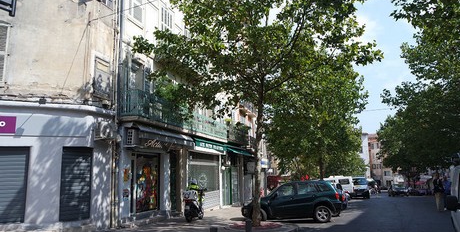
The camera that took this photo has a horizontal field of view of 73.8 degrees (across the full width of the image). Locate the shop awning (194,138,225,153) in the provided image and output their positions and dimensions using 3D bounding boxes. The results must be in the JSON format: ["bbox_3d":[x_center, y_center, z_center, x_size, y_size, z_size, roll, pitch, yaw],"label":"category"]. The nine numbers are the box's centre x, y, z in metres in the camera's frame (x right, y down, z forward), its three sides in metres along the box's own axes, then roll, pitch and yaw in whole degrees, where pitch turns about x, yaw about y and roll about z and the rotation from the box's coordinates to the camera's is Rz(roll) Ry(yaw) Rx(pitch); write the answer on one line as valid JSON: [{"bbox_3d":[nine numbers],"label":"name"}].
[{"bbox_3d":[-1.150,1.770,17.264,0.450,0.620,4.187,-6,-11,20],"label":"shop awning"}]

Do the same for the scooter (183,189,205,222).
[{"bbox_3d":[-1.467,3.773,13.046,0.700,1.180,1.800,-6,-12,23],"label":"scooter"}]

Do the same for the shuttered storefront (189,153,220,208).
[{"bbox_3d":[-1.323,3.583,16.953,0.200,3.063,4.085,-6,-11,20],"label":"shuttered storefront"}]

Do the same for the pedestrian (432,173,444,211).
[{"bbox_3d":[10.170,3.743,14.987,0.520,1.770,0.400,-9,-13,32],"label":"pedestrian"}]

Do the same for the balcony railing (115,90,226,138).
[{"bbox_3d":[-2.040,0.281,14.683,0.750,0.970,8.475,-6,-11,20],"label":"balcony railing"}]

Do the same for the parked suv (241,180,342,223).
[{"bbox_3d":[2.844,3.810,13.955,4.200,1.680,1.750,-6,-11,20],"label":"parked suv"}]

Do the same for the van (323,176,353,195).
[{"bbox_3d":[10.014,7.149,31.303,4.600,2.100,1.900,-6,-11,20],"label":"van"}]

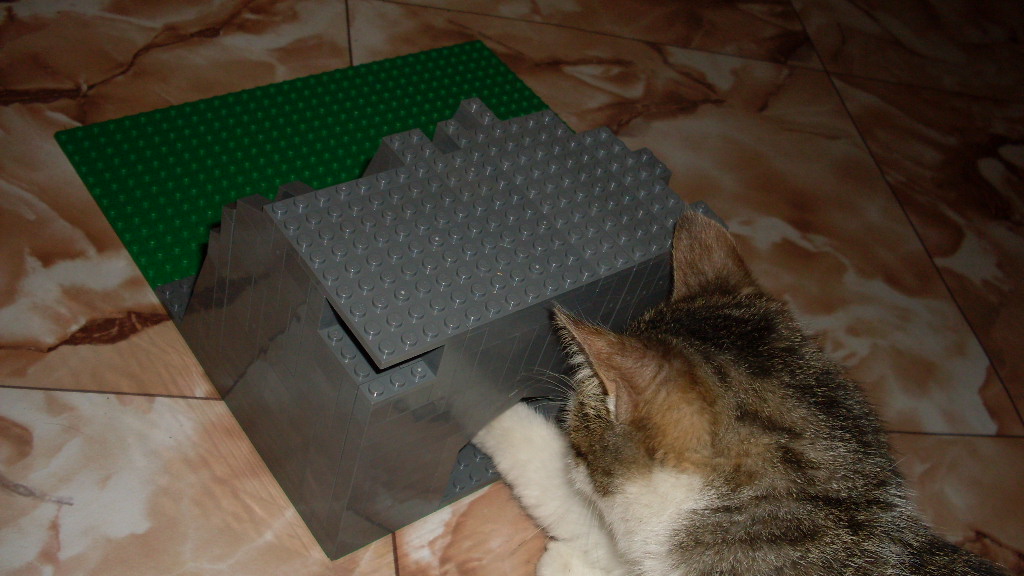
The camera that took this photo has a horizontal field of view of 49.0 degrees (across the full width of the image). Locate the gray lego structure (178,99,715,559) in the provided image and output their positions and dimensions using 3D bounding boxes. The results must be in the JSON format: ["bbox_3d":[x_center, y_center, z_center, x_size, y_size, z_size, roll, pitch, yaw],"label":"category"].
[{"bbox_3d":[0.004,-0.026,0.477,0.256,0.119,0.146,-21,57,-34],"label":"gray lego structure"}]

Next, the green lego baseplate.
[{"bbox_3d":[-0.042,-0.023,0.543,0.256,0.004,0.256,-21,57,-34],"label":"green lego baseplate"}]

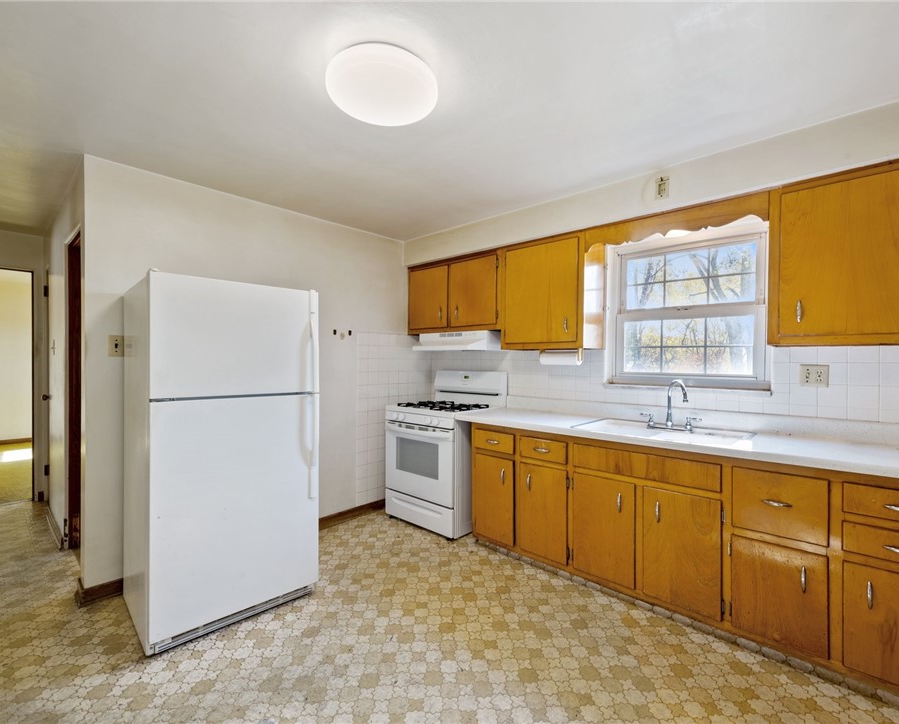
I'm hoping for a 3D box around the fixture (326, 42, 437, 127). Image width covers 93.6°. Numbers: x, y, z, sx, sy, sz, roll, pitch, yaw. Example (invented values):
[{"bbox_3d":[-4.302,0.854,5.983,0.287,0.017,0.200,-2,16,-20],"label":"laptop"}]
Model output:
[{"bbox_3d":[-0.258,-1.044,1.640,0.430,0.080,0.430,0,0,0],"label":"fixture"}]

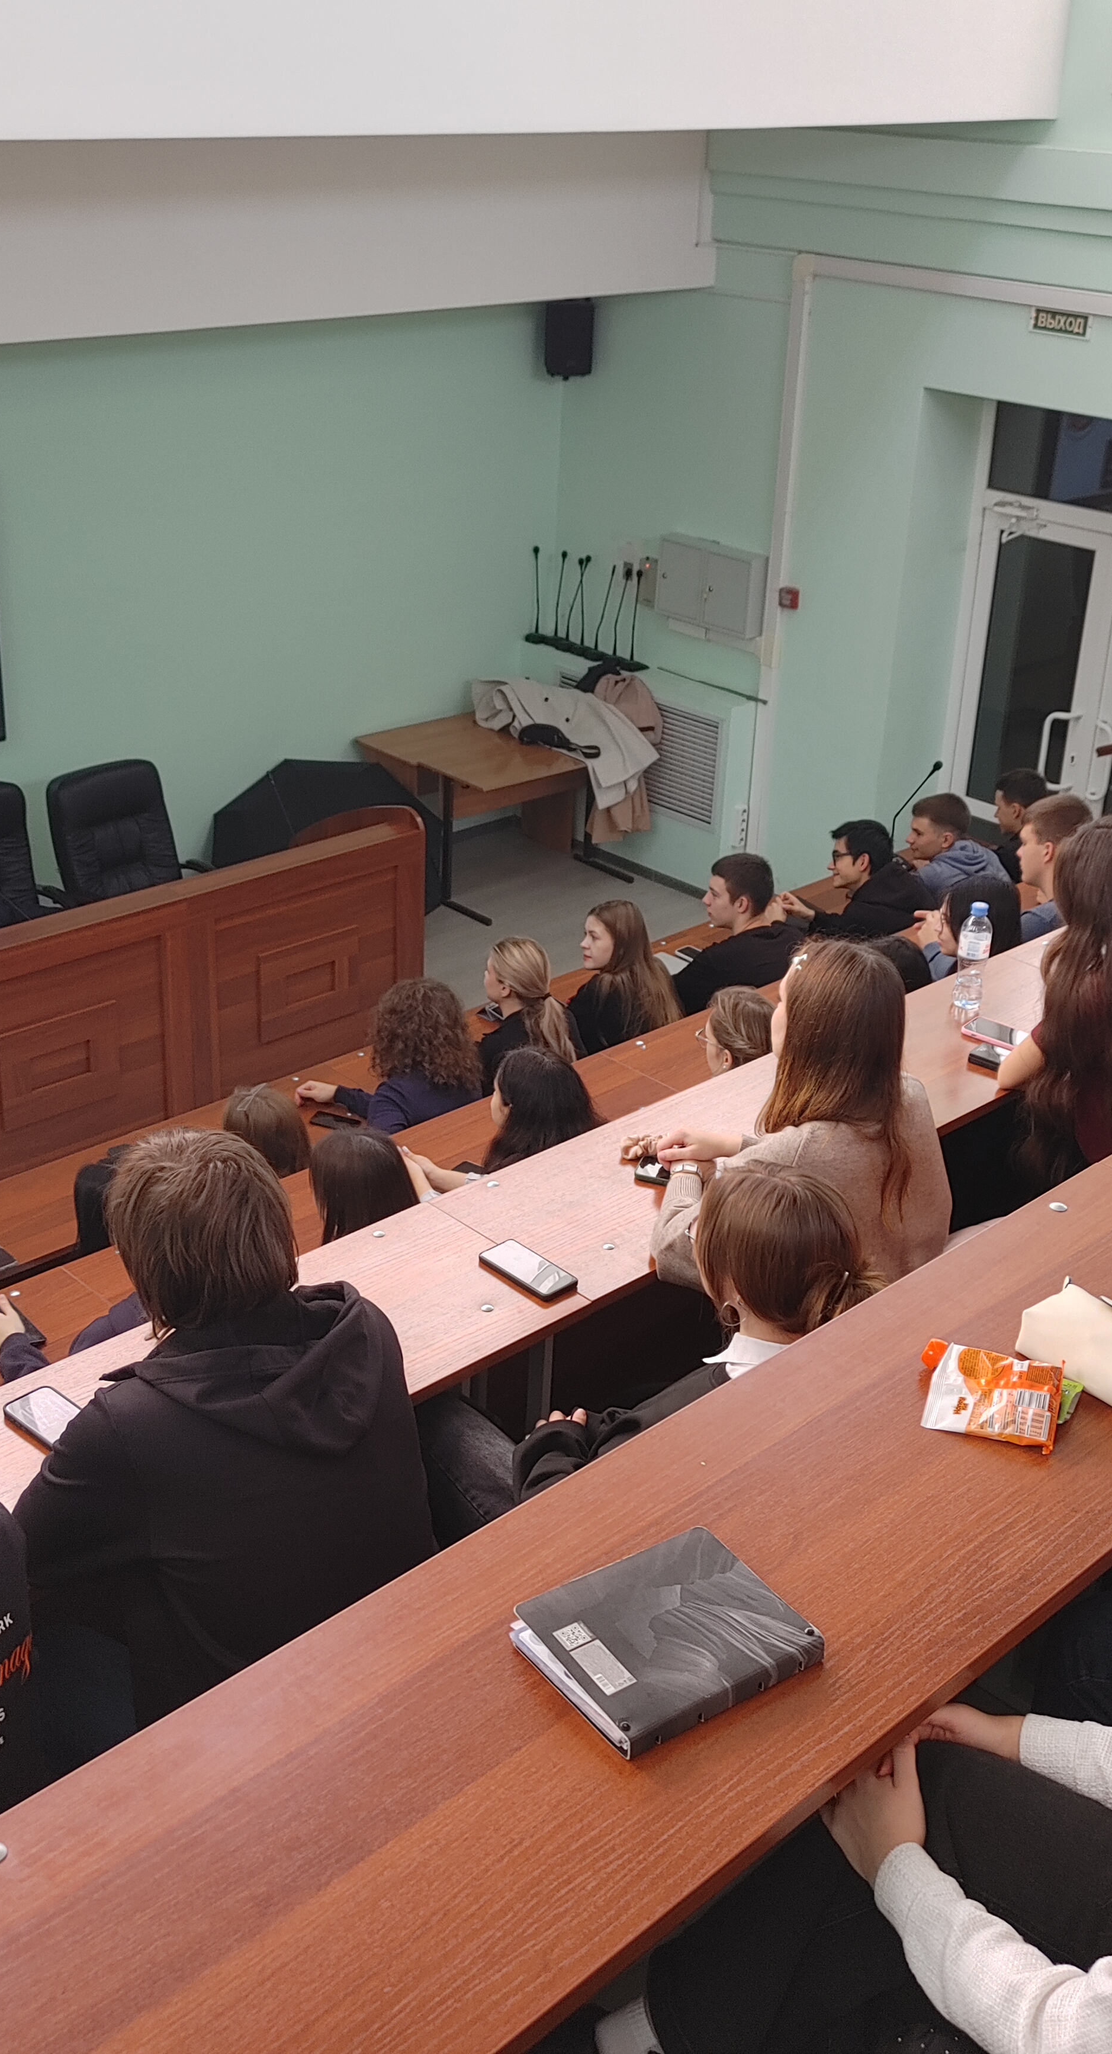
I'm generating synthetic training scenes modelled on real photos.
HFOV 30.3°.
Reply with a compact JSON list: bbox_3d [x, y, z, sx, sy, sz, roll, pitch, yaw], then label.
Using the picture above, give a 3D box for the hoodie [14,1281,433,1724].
[{"bbox_3d":[-0.410,0.659,2.569,0.510,0.620,0.520,-13,30,-30],"label":"hoodie"}]

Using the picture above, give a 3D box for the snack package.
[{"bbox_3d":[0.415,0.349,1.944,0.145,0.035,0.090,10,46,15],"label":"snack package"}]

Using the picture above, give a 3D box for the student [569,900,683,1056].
[{"bbox_3d":[0.163,0.168,6.489,0.700,1.280,0.470,16,28,26],"label":"student"}]

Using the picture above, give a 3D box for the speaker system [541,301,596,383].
[{"bbox_3d":[0.064,-3.152,9.420,0.220,0.345,0.210,2,25,-1],"label":"speaker system"}]

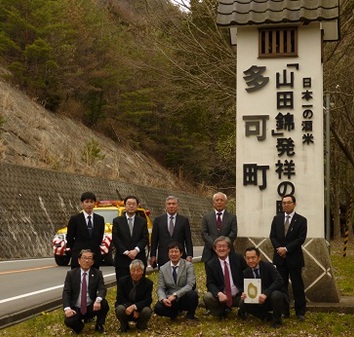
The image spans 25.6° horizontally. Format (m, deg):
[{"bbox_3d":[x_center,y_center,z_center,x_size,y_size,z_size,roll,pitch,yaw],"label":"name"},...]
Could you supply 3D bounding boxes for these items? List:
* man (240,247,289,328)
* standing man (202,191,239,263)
[{"bbox_3d":[1.100,1.460,9.800,0.610,0.980,0.760,-1,-3,15],"label":"man"},{"bbox_3d":[0.591,1.183,10.850,0.510,1.700,0.310,0,-3,4],"label":"standing man"}]

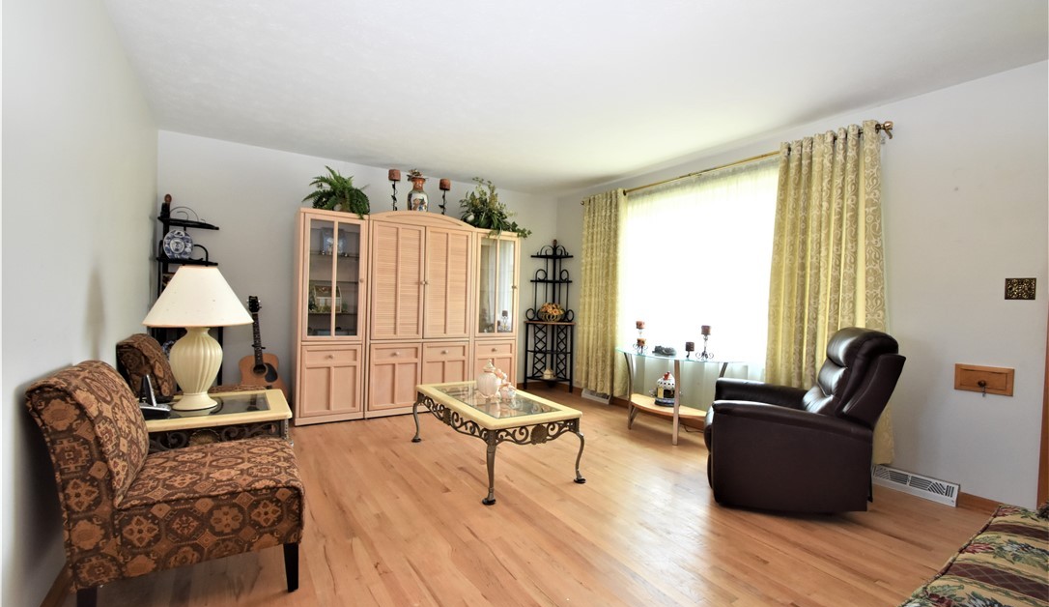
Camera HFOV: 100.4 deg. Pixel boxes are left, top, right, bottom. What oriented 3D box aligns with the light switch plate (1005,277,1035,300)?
[{"bbox_3d":[2.645,-0.075,2.332,0.010,0.117,0.110,1,1,-35],"label":"light switch plate"}]

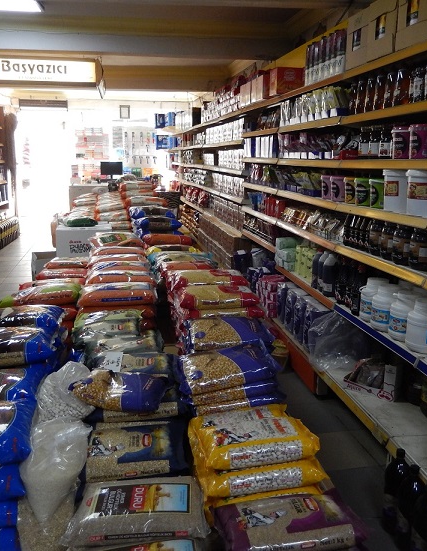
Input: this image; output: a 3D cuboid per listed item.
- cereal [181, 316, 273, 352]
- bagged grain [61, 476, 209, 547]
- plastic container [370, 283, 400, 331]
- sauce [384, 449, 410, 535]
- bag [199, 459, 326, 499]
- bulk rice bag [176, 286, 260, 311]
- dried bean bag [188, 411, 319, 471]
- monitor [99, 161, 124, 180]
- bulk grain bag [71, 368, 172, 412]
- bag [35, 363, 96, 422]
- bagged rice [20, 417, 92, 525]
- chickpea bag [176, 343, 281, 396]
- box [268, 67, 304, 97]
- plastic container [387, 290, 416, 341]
[{"bbox_3d":[0.038,0.239,2.291,0.390,0.095,0.275,-3,13,-13],"label":"cereal"},{"bbox_3d":[-0.248,0.735,1.673,0.420,0.085,0.270,-2,13,-9],"label":"bagged grain"},{"bbox_3d":[0.889,0.159,2.713,0.158,0.215,0.158,-10,16,-38],"label":"plastic container"},{"bbox_3d":[0.795,0.922,2.289,0.115,0.366,0.115,-8,15,-31],"label":"sauce"},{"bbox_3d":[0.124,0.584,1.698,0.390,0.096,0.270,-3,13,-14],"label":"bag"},{"bbox_3d":[0.016,0.131,3.105,0.450,0.090,0.290,-3,13,-11],"label":"bulk rice bag"},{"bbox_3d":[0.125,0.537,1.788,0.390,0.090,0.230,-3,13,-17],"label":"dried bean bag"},{"bbox_3d":[-1.947,-2.003,10.200,0.420,0.370,0.180,-2,13,-9],"label":"monitor"},{"bbox_3d":[-0.413,0.511,2.379,0.420,0.100,0.270,-2,13,-9],"label":"bulk grain bag"},{"bbox_3d":[-0.512,0.418,1.850,0.220,0.210,0.200,-2,13,-9],"label":"bag"},{"bbox_3d":[-0.545,0.666,1.832,0.230,0.150,0.380,-3,31,-11],"label":"bagged rice"},{"bbox_3d":[0.065,0.452,2.573,0.440,0.075,0.320,-5,13,-20],"label":"chickpea bag"},{"bbox_3d":[0.582,-1.512,4.192,0.215,0.205,0.205,-1,13,-10],"label":"box"},{"bbox_3d":[0.919,0.190,2.502,0.172,0.205,0.172,-9,16,-38],"label":"plastic container"}]

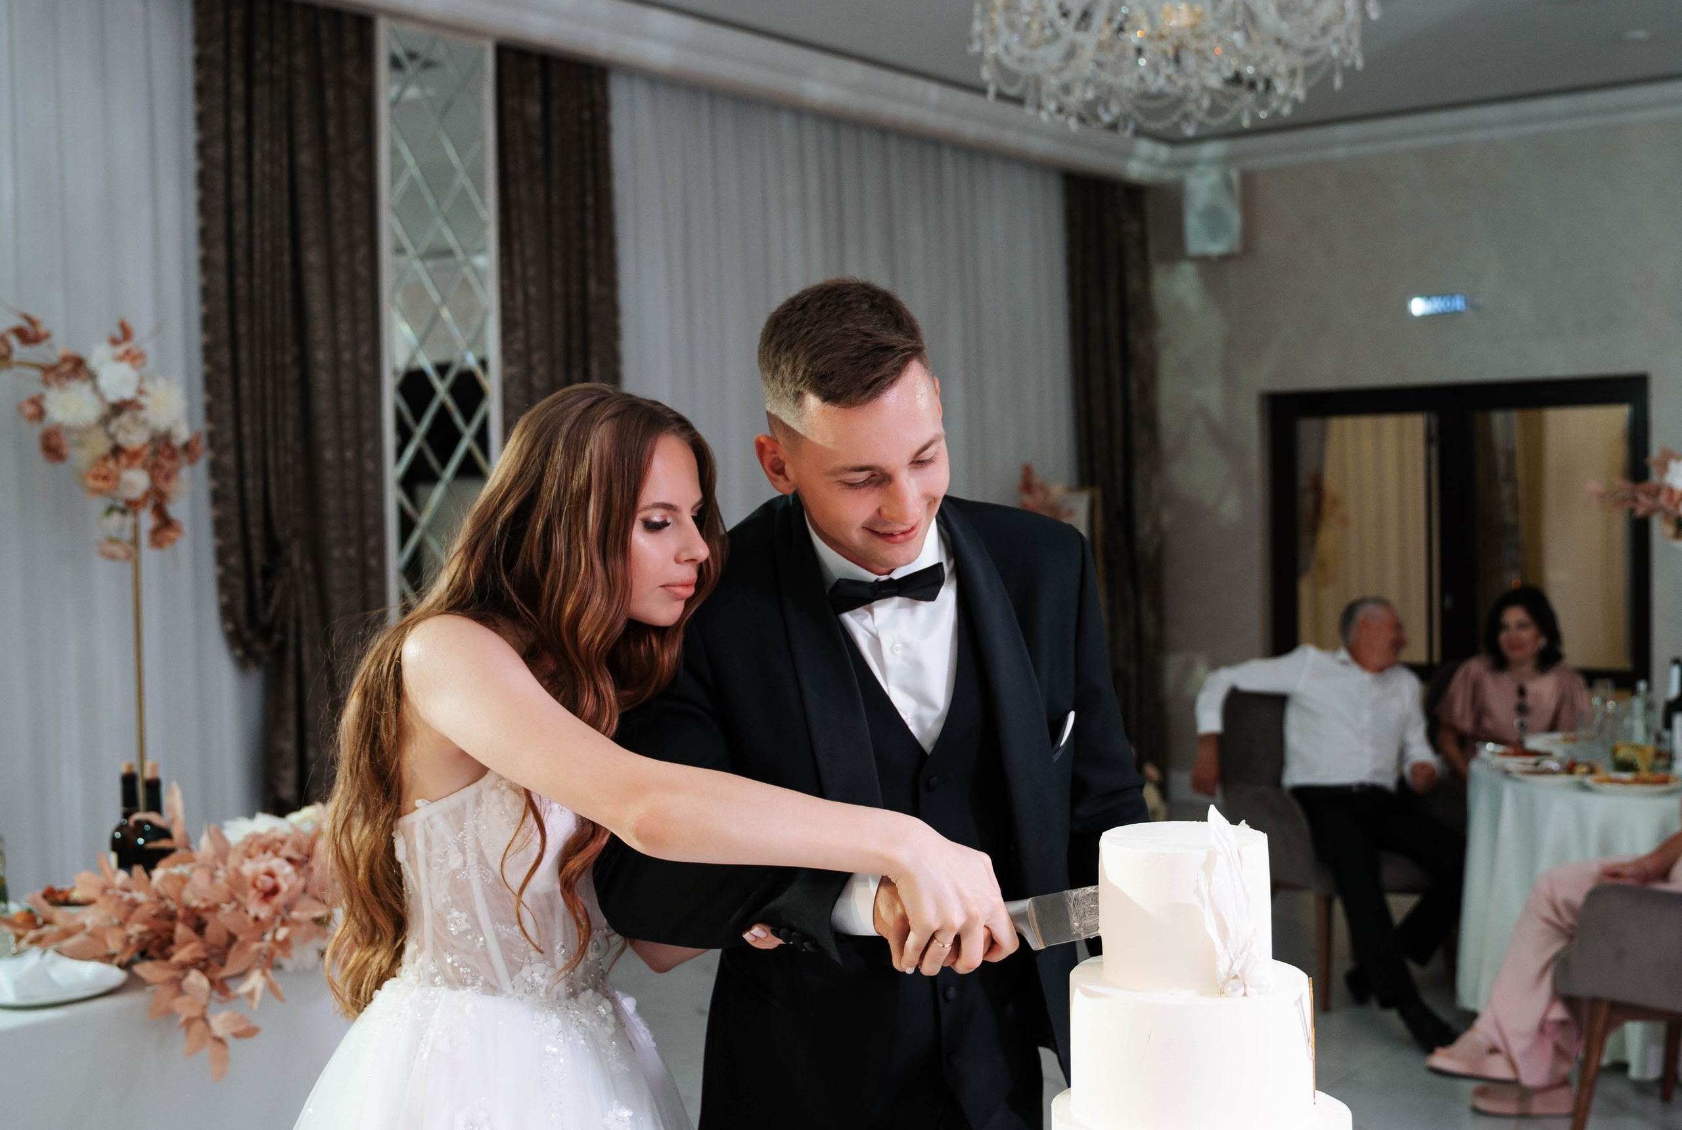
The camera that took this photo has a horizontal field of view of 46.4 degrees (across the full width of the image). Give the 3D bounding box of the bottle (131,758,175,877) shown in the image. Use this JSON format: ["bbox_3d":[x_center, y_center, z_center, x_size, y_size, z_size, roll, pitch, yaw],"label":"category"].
[{"bbox_3d":[-1.290,0.543,3.700,0.075,0.320,0.075,-2,3,-18],"label":"bottle"}]

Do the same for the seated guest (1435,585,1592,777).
[{"bbox_3d":[2.238,0.679,6.450,0.530,1.200,0.720,-1,3,4],"label":"seated guest"}]

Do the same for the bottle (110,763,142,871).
[{"bbox_3d":[-1.363,0.541,3.770,0.075,0.320,0.075,-2,3,-18],"label":"bottle"}]

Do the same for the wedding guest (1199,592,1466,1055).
[{"bbox_3d":[1.550,0.710,5.980,0.620,1.200,0.860,-2,3,-19],"label":"wedding guest"}]

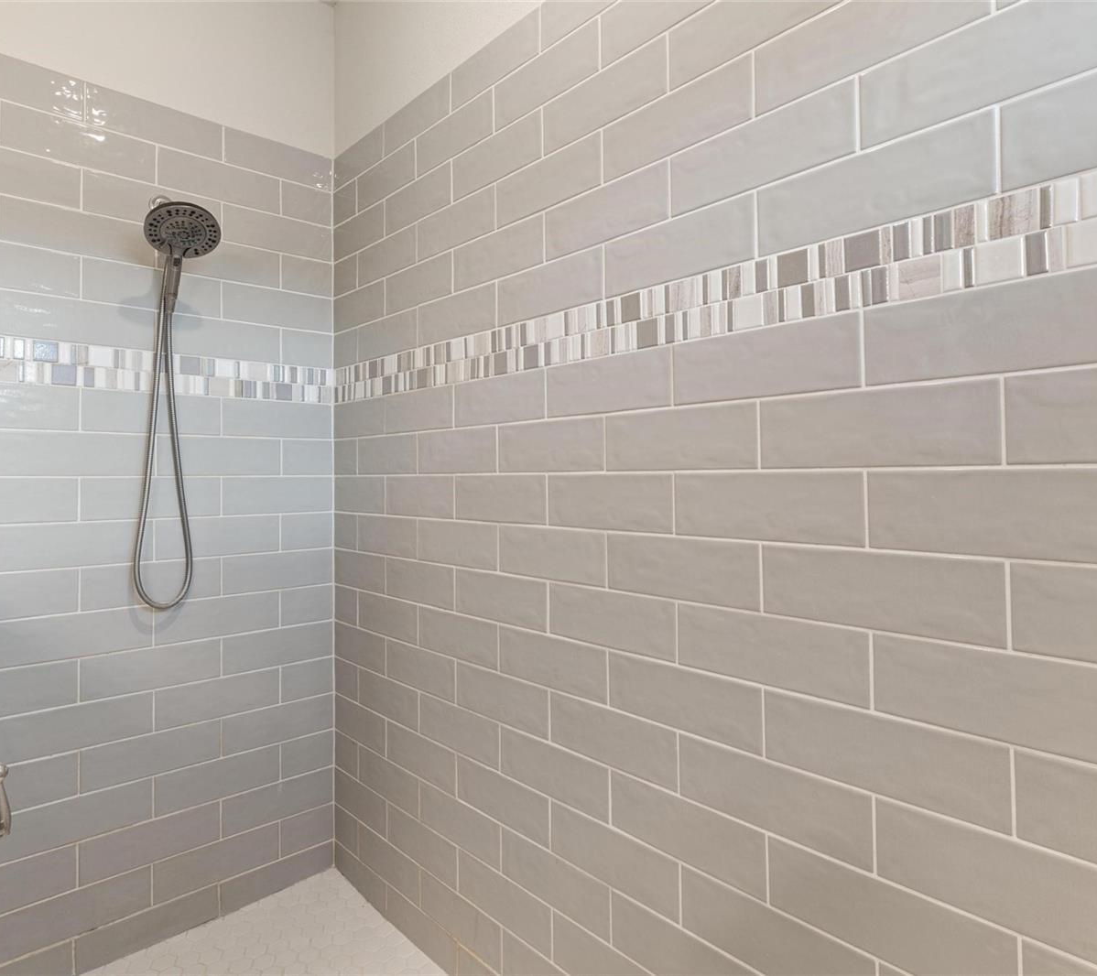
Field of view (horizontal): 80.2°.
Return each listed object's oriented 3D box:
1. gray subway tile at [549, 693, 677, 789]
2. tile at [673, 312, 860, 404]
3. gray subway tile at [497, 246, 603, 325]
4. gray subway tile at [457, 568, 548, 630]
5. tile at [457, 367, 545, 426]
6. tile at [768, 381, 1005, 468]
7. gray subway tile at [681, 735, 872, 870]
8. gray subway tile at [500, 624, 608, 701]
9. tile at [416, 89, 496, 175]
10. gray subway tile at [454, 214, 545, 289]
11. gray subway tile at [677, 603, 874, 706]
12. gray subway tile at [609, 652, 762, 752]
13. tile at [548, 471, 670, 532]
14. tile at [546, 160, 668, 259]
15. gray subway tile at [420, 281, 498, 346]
[{"bbox_3d":[0.112,0.451,1.177,0.010,0.102,0.302,1,-1,-44],"label":"gray subway tile"},{"bbox_3d":[0.314,-0.186,0.976,0.009,0.101,0.299,0,0,-45],"label":"tile"},{"bbox_3d":[-0.002,-0.393,1.292,0.009,0.101,0.299,0,0,-45],"label":"gray subway tile"},{"bbox_3d":[-0.103,0.232,1.393,0.009,0.101,0.299,0,0,-45],"label":"gray subway tile"},{"bbox_3d":[-0.107,-0.189,1.398,0.009,0.101,0.299,0,0,-45],"label":"tile"},{"bbox_3d":[0.425,-0.077,0.864,0.009,0.101,0.299,0,0,-45],"label":"tile"},{"bbox_3d":[0.321,0.450,0.956,0.010,0.100,0.300,1,-1,-44],"label":"gray subway tile"},{"bbox_3d":[0.004,0.342,1.280,0.010,0.100,0.300,1,-1,-44],"label":"gray subway tile"},{"bbox_3d":[-0.215,-0.814,1.507,0.009,0.101,0.299,0,0,-45],"label":"tile"},{"bbox_3d":[-0.110,-0.497,1.401,0.009,0.101,0.299,0,0,-45],"label":"gray subway tile"},{"bbox_3d":[0.321,0.240,0.965,0.010,0.102,0.302,1,-1,-44],"label":"gray subway tile"},{"bbox_3d":[0.215,0.344,1.065,0.010,0.100,0.300,1,-1,-44],"label":"gray subway tile"},{"bbox_3d":[0.107,0.026,1.187,0.010,0.102,0.302,1,-1,-44],"label":"tile"},{"bbox_3d":[0.099,-0.498,1.191,0.009,0.101,0.299,0,0,-45],"label":"tile"},{"bbox_3d":[-0.214,-0.396,1.512,0.010,0.100,0.300,1,-1,-44],"label":"gray subway tile"}]

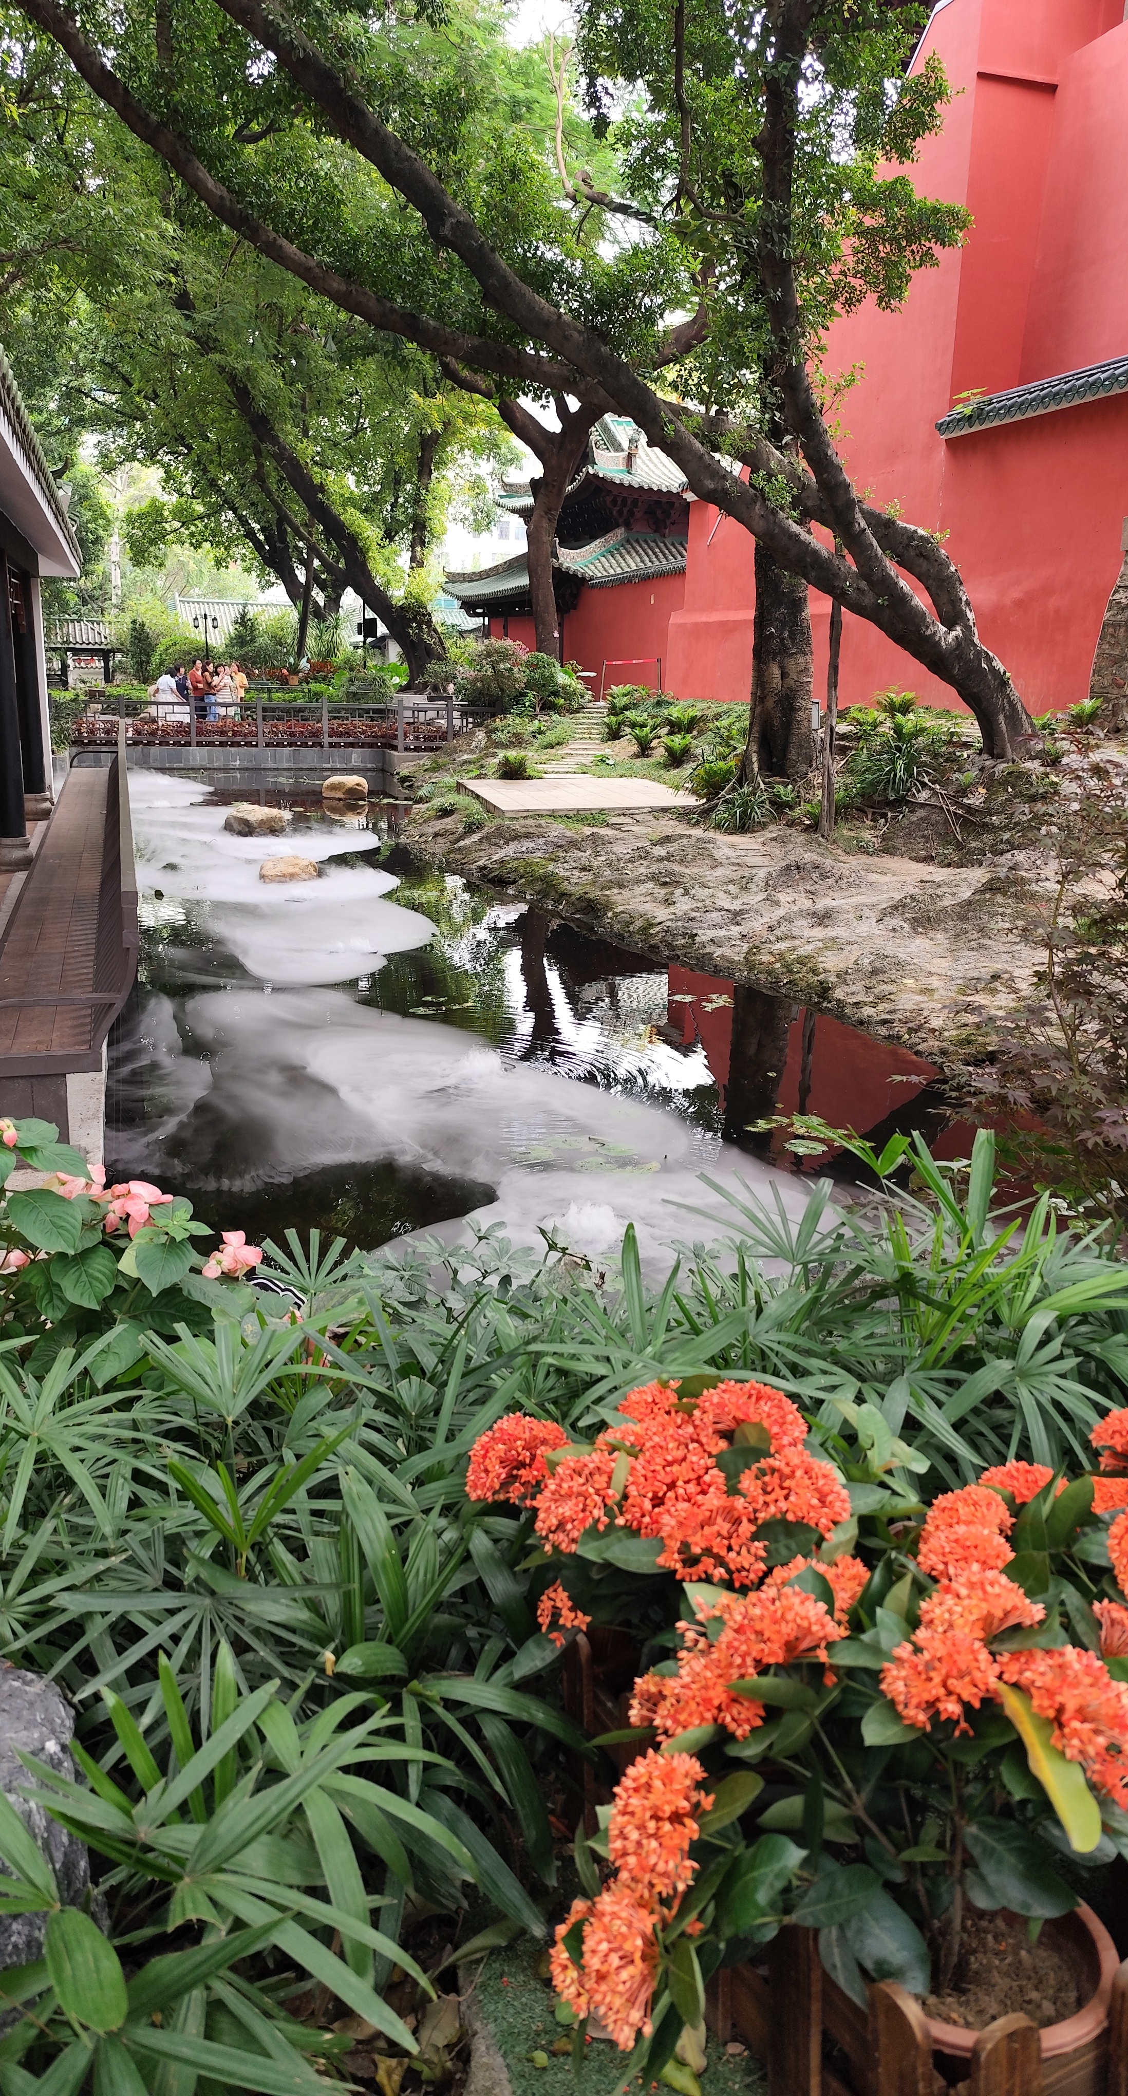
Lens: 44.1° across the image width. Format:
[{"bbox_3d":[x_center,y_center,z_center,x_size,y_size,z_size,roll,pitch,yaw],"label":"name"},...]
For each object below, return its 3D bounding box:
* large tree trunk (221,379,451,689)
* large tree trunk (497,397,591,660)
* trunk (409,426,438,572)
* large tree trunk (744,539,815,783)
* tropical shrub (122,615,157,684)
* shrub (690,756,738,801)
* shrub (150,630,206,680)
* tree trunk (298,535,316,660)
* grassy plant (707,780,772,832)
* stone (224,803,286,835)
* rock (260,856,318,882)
[{"bbox_3d":[-5.511,-12.481,33.961,5.229,7.163,1.800,-1,16,-9],"label":"large tree trunk"},{"bbox_3d":[-0.472,-12.237,33.431,2.250,6.220,1.300,1,16,-1],"label":"large tree trunk"},{"bbox_3d":[-3.579,-13.855,35.394,0.767,3.428,0.600,0,16,-6],"label":"trunk"},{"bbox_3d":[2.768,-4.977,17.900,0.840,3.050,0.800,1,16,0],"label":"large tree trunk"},{"bbox_3d":[-12.369,-11.545,40.617,1.000,2.080,0.950,-3,16,-16],"label":"tropical shrub"},{"bbox_3d":[1.850,-3.307,17.100,0.620,0.520,0.600,1,16,0],"label":"shrub"},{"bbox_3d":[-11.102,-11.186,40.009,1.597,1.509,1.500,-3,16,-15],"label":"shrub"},{"bbox_3d":[-7.753,-13.506,42.000,0.500,3.900,0.420,1,16,0],"label":"tree trunk"},{"bbox_3d":[1.980,-2.736,15.667,0.715,0.514,0.700,3,16,7],"label":"grassy plant"},{"bbox_3d":[-4.610,-3.412,20.800,0.950,0.420,0.700,1,16,0],"label":"stone"},{"bbox_3d":[-3.119,-2.042,15.791,0.666,0.245,0.500,-2,16,-11],"label":"rock"}]

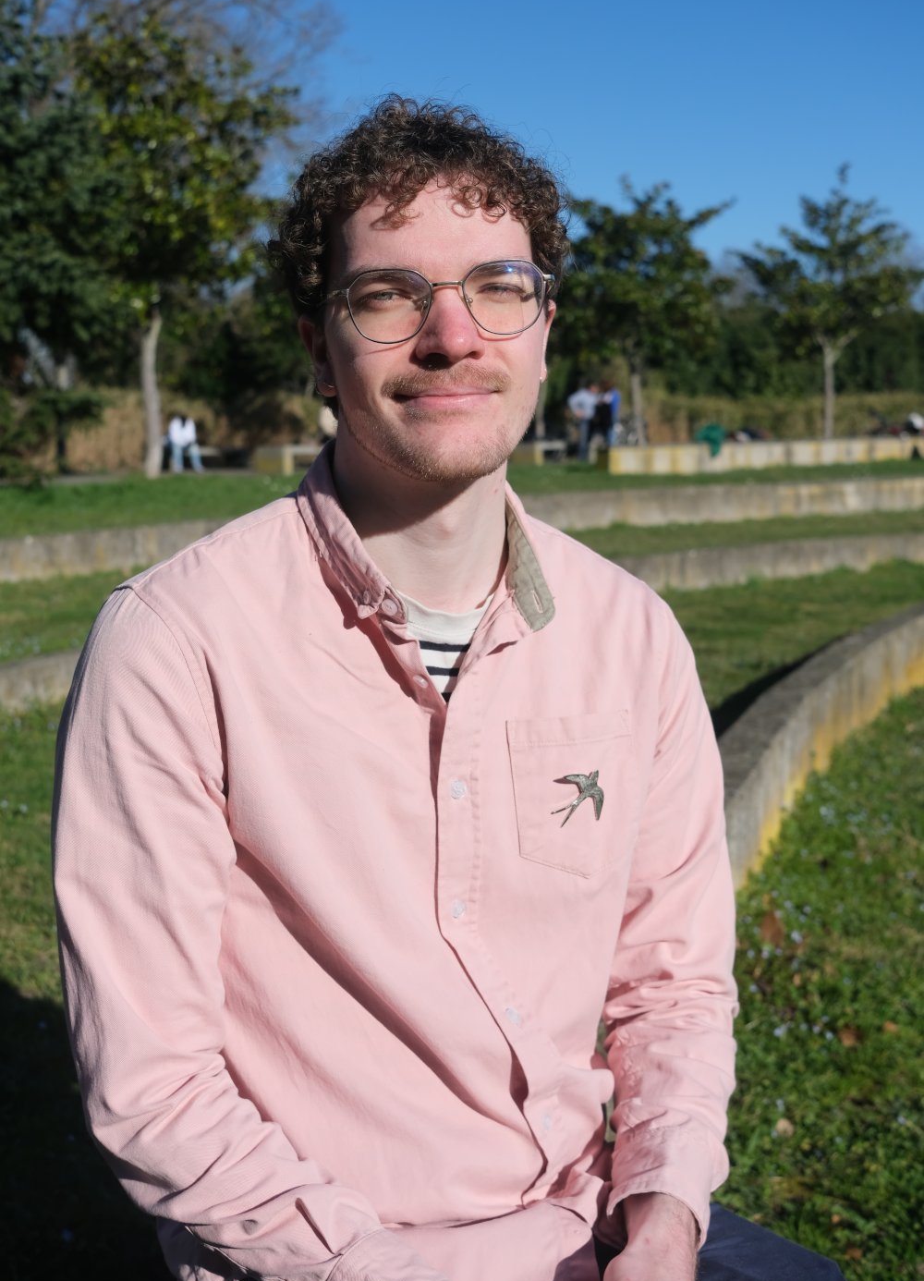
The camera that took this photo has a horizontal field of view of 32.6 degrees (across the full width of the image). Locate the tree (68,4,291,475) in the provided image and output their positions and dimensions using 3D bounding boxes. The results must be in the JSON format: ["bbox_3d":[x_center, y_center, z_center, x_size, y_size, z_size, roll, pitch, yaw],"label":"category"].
[{"bbox_3d":[-4.913,-6.852,27.753,4.100,7.859,4.000,0,8,0],"label":"tree"}]

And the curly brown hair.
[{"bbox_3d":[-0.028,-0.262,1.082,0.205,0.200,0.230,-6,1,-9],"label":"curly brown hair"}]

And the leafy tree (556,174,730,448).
[{"bbox_3d":[4.337,-7.800,38.538,4.500,6.646,4.400,0,8,0],"label":"leafy tree"}]

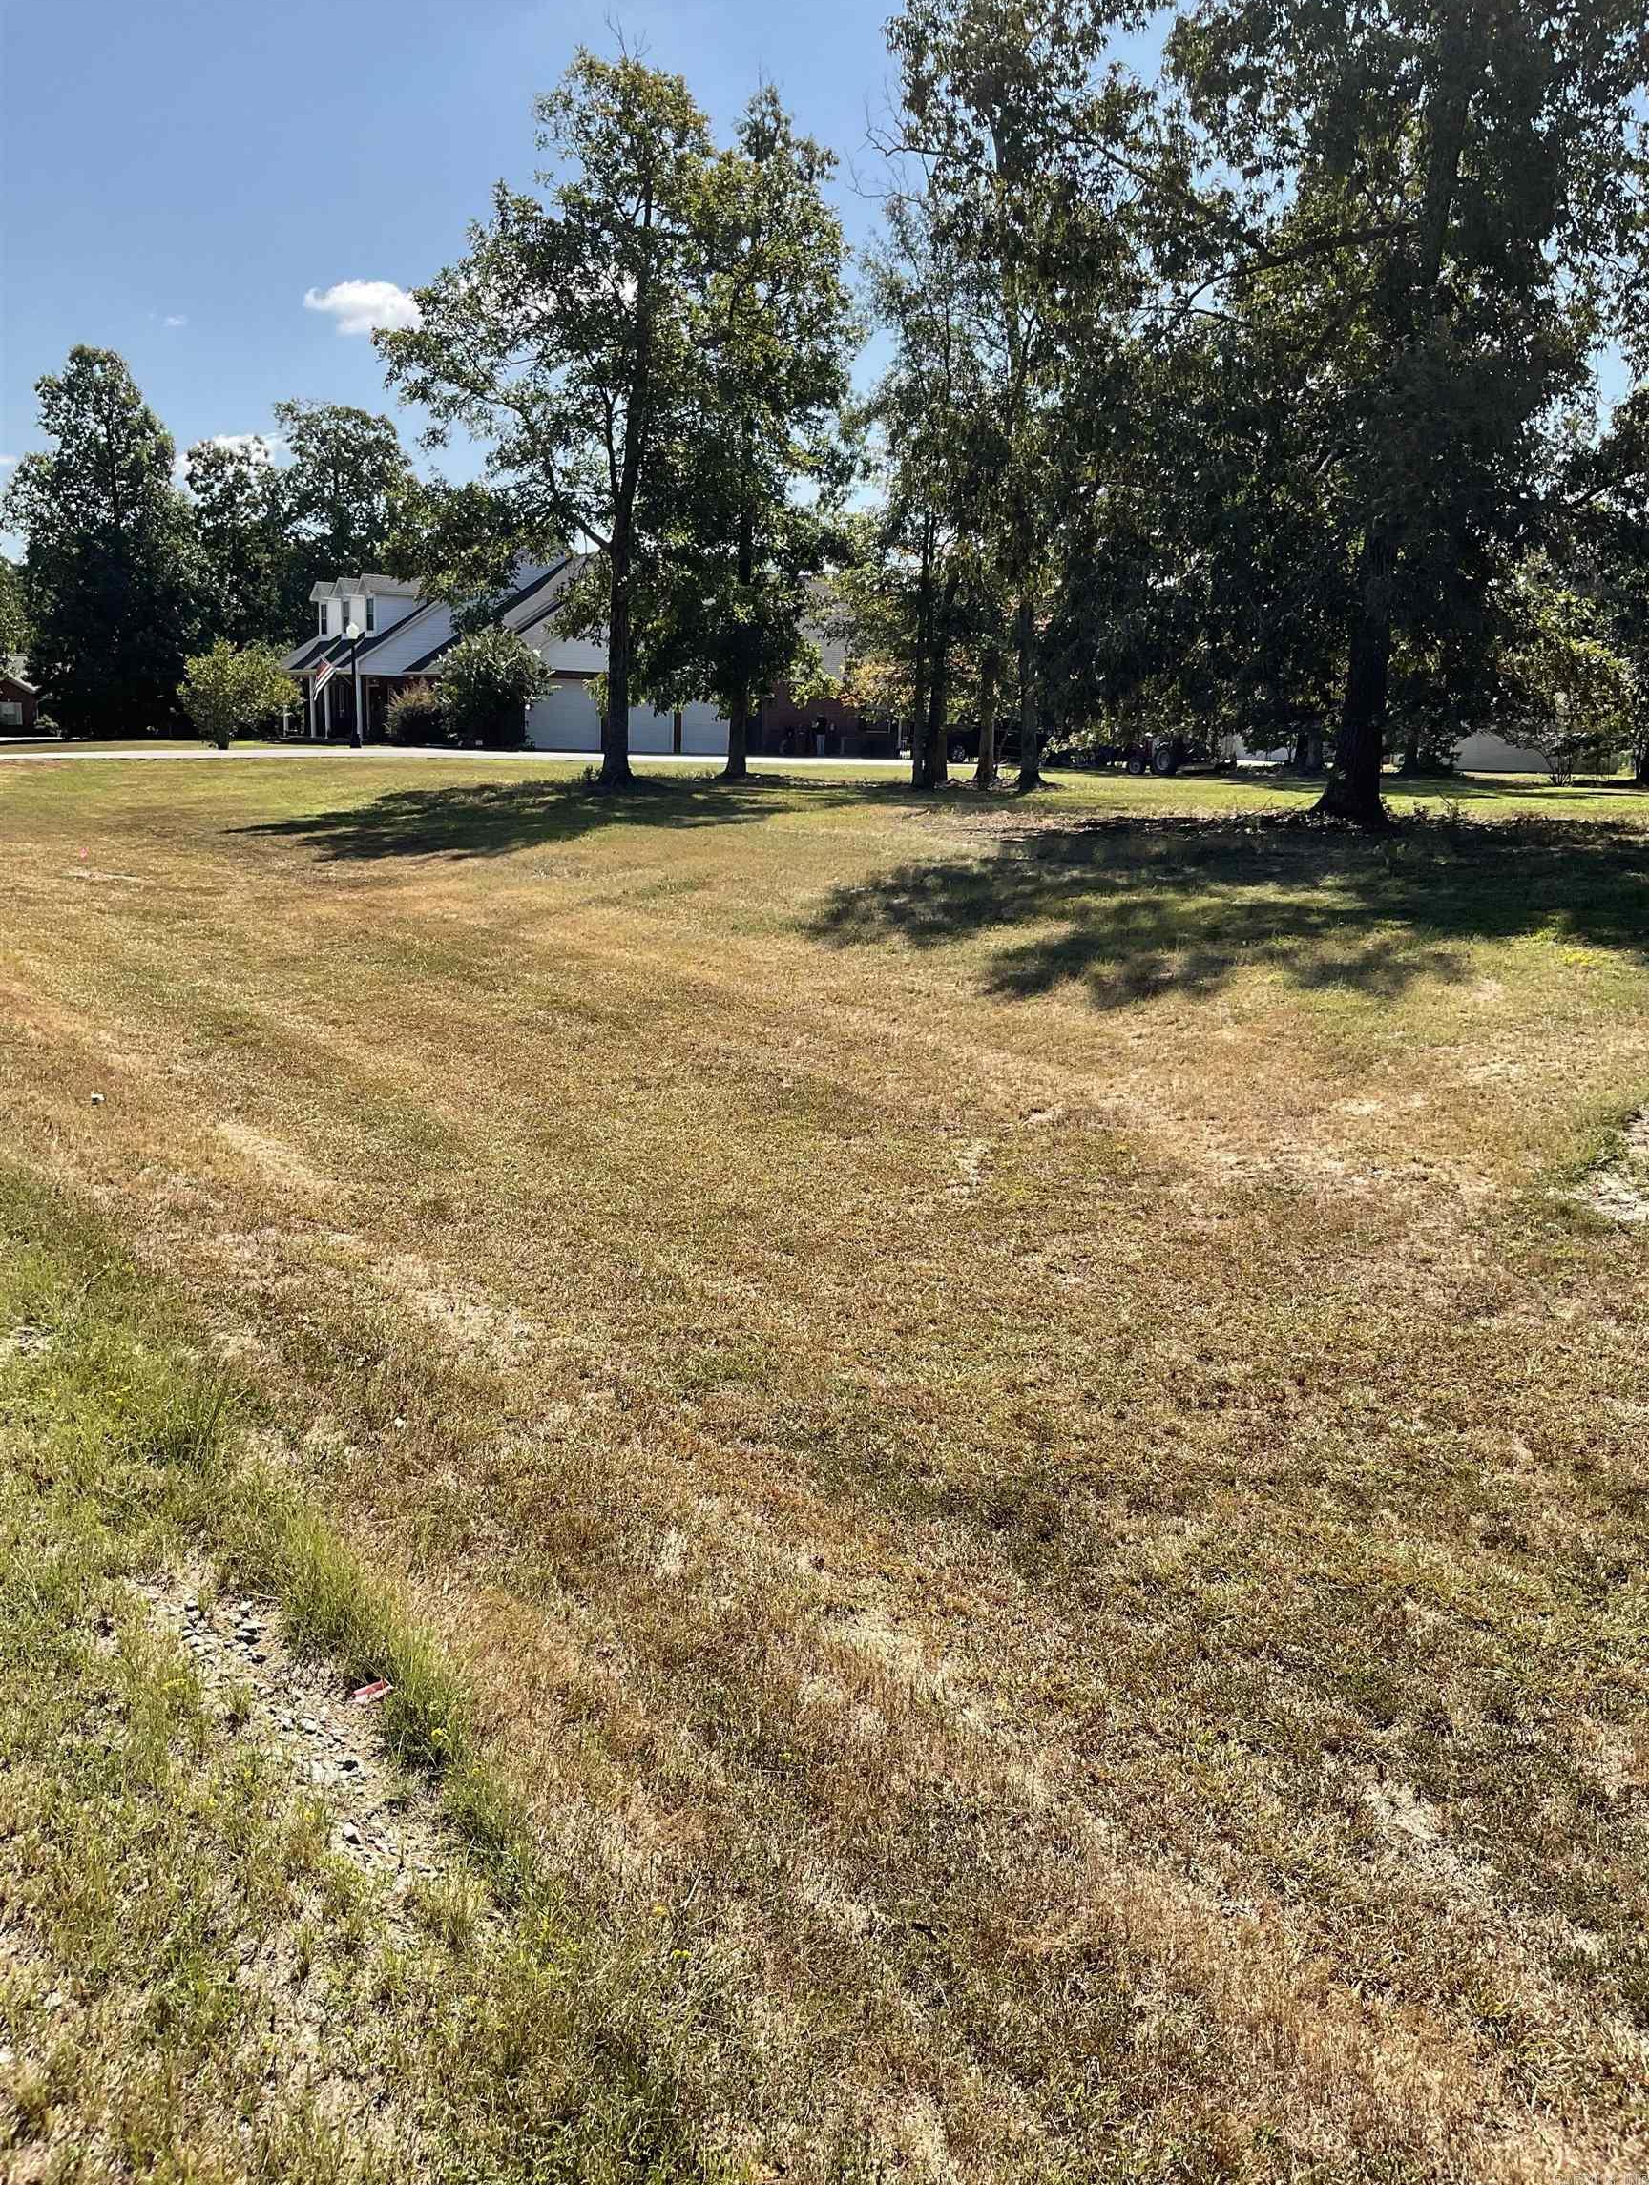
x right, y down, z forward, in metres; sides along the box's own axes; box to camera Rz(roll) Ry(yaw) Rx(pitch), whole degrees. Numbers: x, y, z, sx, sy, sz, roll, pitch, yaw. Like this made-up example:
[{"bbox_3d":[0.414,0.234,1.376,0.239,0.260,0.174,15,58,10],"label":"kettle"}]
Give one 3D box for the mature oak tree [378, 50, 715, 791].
[{"bbox_3d":[-5.336,-12.620,35.213,6.430,13.420,6.430,1,12,0],"label":"mature oak tree"}]

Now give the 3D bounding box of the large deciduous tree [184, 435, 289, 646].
[{"bbox_3d":[-25.936,-22.153,81.333,5.330,13.070,5.330,1,12,0],"label":"large deciduous tree"}]

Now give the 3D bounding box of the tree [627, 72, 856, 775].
[{"bbox_3d":[-1.776,-14.058,40.006,5.090,14.300,5.090,1,12,0],"label":"tree"}]

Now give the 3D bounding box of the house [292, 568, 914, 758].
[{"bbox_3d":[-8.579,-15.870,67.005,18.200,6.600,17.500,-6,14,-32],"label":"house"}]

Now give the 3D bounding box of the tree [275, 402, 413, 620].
[{"bbox_3d":[-21.774,-23.382,83.104,6.760,14.970,6.760,1,12,0],"label":"tree"}]

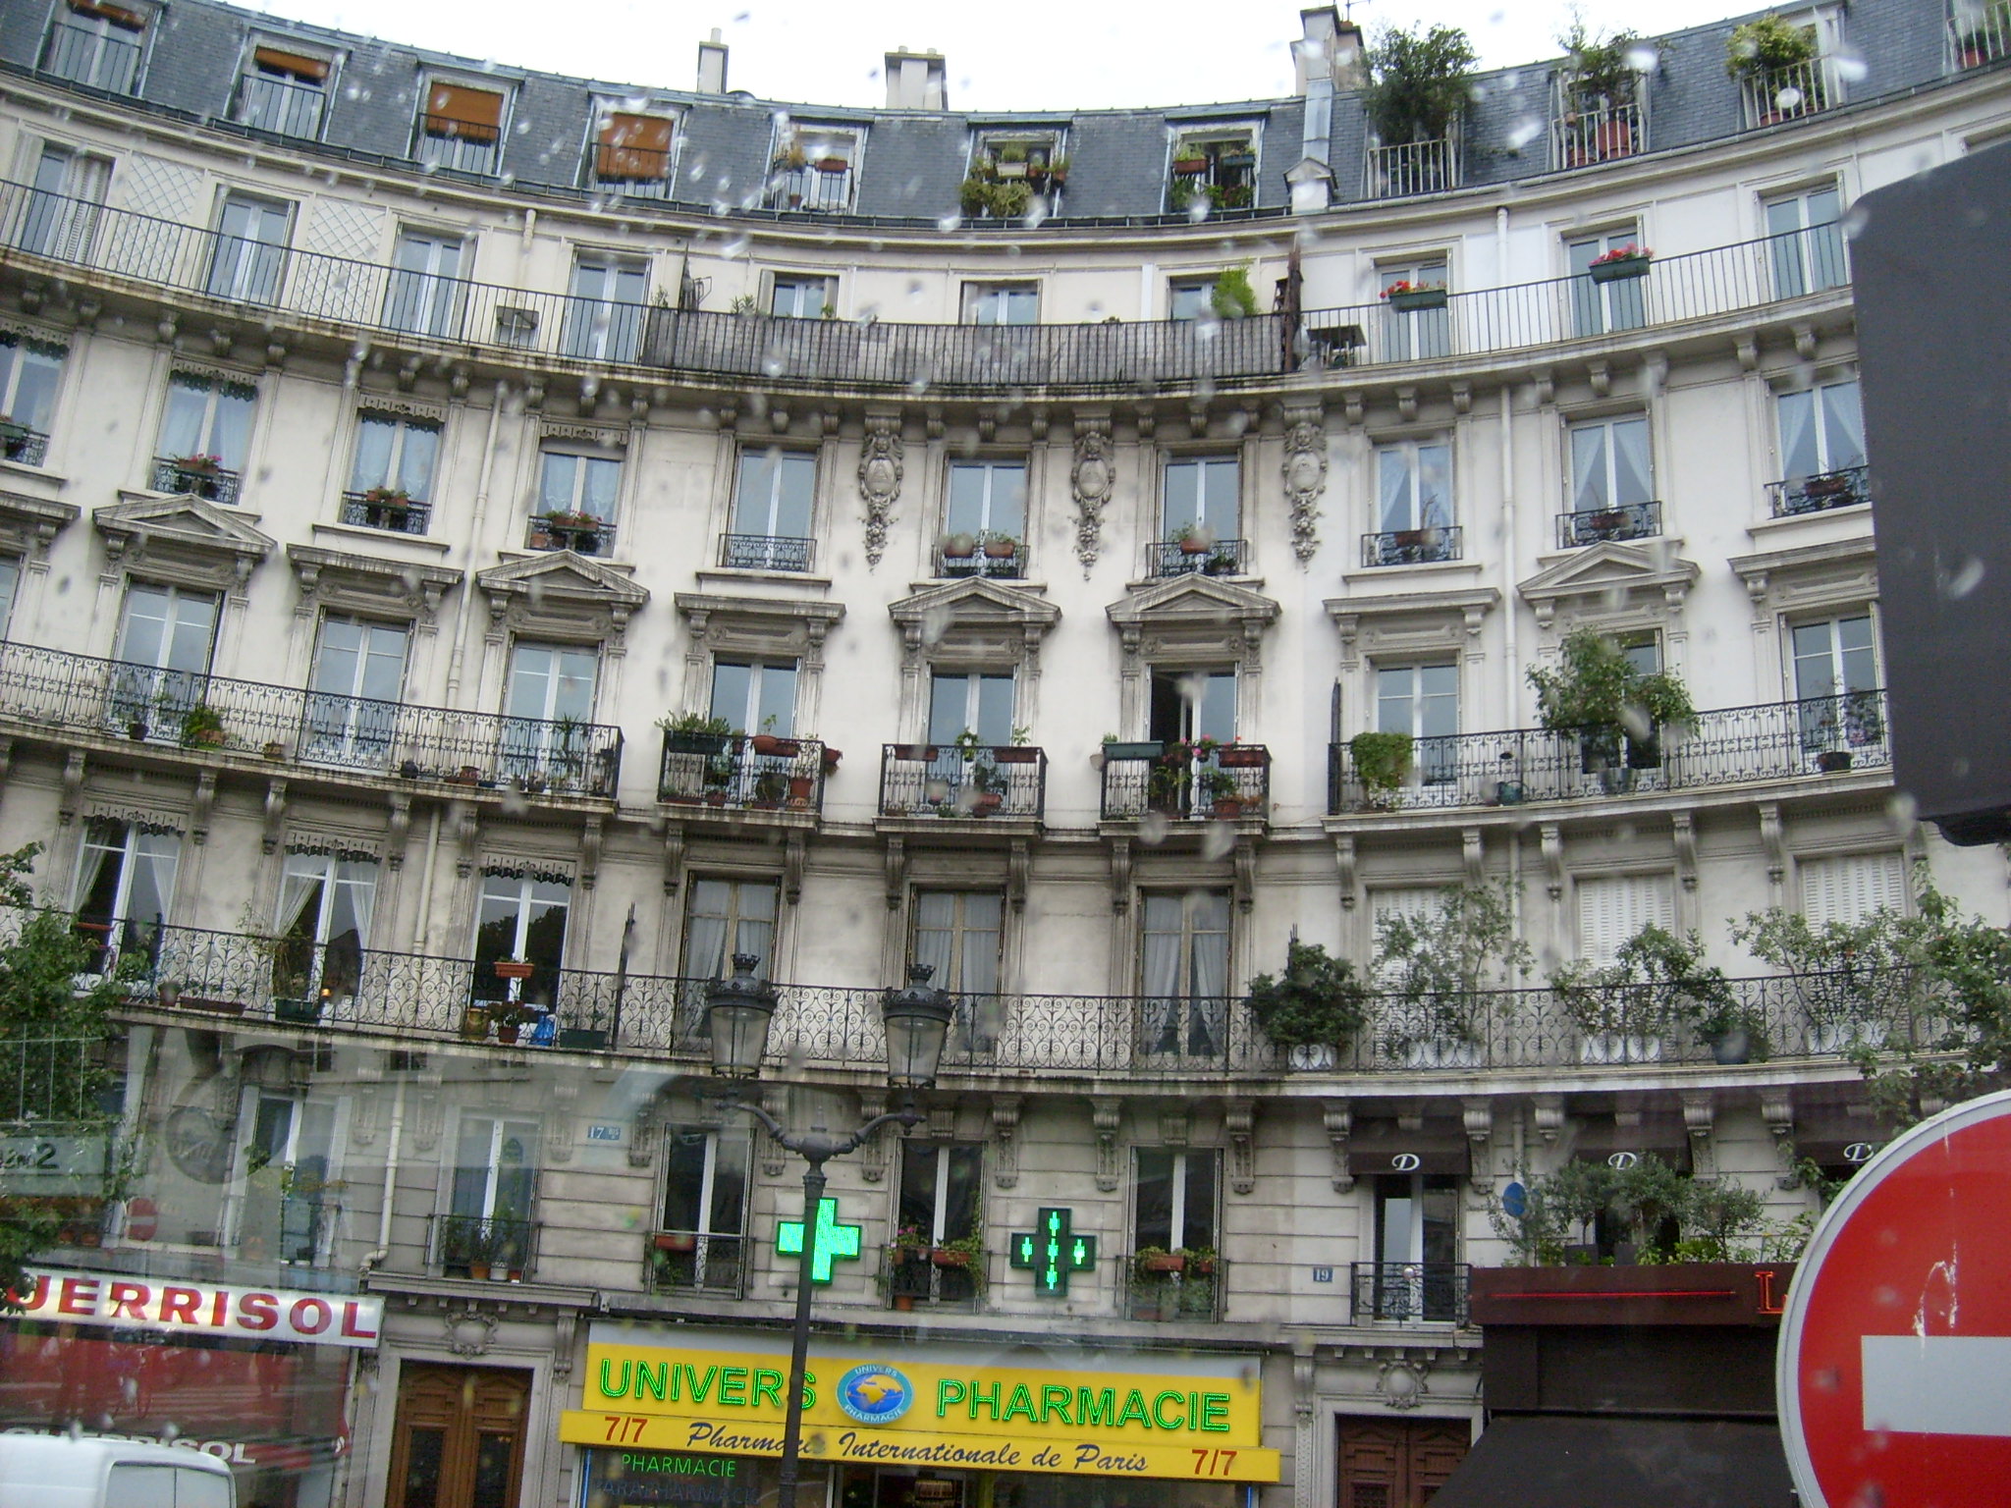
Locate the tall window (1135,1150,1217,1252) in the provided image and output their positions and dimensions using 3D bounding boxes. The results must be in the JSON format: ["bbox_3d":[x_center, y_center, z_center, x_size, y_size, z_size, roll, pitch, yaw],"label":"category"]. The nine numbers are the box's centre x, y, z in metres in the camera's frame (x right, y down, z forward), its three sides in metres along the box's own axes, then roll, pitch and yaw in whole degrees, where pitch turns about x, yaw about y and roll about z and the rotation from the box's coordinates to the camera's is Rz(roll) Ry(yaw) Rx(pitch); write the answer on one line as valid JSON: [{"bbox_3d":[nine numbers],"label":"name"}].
[{"bbox_3d":[2.051,5.735,24.579,1.005,1.837,0.200,-1,-20,12],"label":"tall window"}]

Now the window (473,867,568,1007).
[{"bbox_3d":[-6.492,2.659,27.182,1.120,2.270,0.200,6,-18,-7],"label":"window"}]

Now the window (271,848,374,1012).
[{"bbox_3d":[-8.553,2.318,25.535,1.137,2.087,0.200,8,-20,-13],"label":"window"}]

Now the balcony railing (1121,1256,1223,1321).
[{"bbox_3d":[2.085,6.672,25.413,1.270,0.780,0.300,-1,-19,12],"label":"balcony railing"}]

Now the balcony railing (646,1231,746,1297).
[{"bbox_3d":[-4.047,6.768,26.870,1.360,0.754,0.220,4,-17,-2],"label":"balcony railing"}]

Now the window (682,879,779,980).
[{"bbox_3d":[-3.546,2.655,26.225,1.183,2.147,0.200,4,-19,-2],"label":"window"}]

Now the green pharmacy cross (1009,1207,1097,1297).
[{"bbox_3d":[0.612,6.317,25.808,1.100,1.100,0.200,0,-18,9],"label":"green pharmacy cross"}]

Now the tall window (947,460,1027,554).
[{"bbox_3d":[-0.273,-3.333,28.284,1.104,1.652,0.200,1,-19,5],"label":"tall window"}]

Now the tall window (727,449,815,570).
[{"bbox_3d":[-3.330,-3.480,29.148,1.180,1.990,0.200,4,-19,-2],"label":"tall window"}]

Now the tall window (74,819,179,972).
[{"bbox_3d":[-11.098,1.874,25.671,1.180,2.190,0.200,10,-20,-20],"label":"tall window"}]

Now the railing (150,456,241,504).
[{"bbox_3d":[-11.023,-3.730,27.718,1.150,0.440,0.200,10,-19,-19],"label":"railing"}]

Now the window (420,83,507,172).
[{"bbox_3d":[-7.982,-9.170,29.855,1.110,1.500,0.200,8,-20,-13],"label":"window"}]

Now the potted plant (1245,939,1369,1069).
[{"bbox_3d":[3.948,3.287,26.633,1.625,1.722,1.100,-2,-18,17],"label":"potted plant"}]

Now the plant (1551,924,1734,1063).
[{"bbox_3d":[7.838,2.946,25.071,2.181,1.720,0.900,-6,-19,27],"label":"plant"}]

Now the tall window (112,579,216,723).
[{"bbox_3d":[-11.047,-1.237,26.679,1.230,2.150,0.200,10,-20,-20],"label":"tall window"}]

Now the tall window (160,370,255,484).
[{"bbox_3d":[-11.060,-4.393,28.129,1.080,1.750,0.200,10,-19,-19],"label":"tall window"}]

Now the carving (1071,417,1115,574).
[{"bbox_3d":[1.268,-3.729,29.175,0.580,2.370,0.220,0,-18,9],"label":"carving"}]

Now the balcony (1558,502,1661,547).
[{"bbox_3d":[8.121,-3.012,27.267,1.342,0.510,0.220,-6,-19,26],"label":"balcony"}]

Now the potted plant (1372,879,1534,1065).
[{"bbox_3d":[5.351,2.610,24.214,1.800,2.150,1.200,-4,-21,19],"label":"potted plant"}]

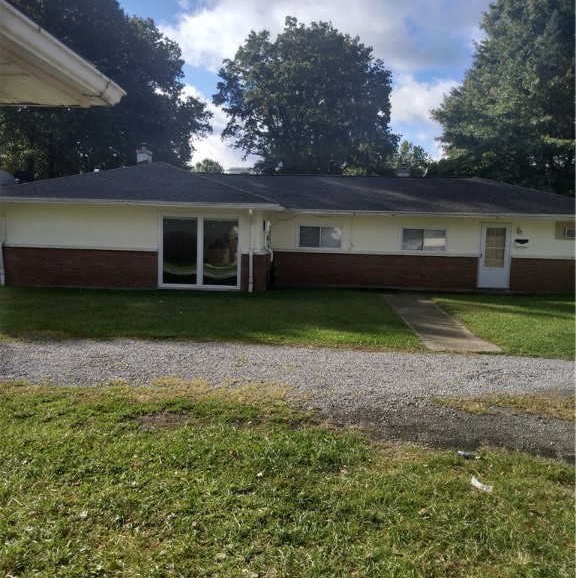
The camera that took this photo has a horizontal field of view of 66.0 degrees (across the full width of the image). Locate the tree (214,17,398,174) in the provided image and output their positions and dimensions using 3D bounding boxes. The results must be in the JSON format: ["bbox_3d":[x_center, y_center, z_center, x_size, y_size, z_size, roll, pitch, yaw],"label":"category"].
[{"bbox_3d":[1.226,-10.486,32.027,13.700,17.165,13.500,2,6,3],"label":"tree"}]

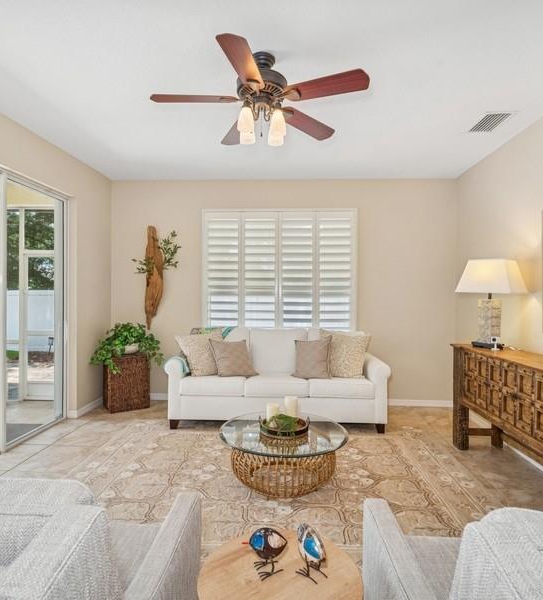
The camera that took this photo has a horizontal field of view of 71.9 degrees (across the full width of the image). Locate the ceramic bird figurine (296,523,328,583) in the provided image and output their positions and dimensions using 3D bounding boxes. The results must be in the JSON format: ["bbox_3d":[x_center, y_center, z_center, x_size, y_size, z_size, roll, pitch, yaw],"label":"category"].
[{"bbox_3d":[0.116,0.714,1.072,0.060,0.127,0.120,0,1,-39],"label":"ceramic bird figurine"}]

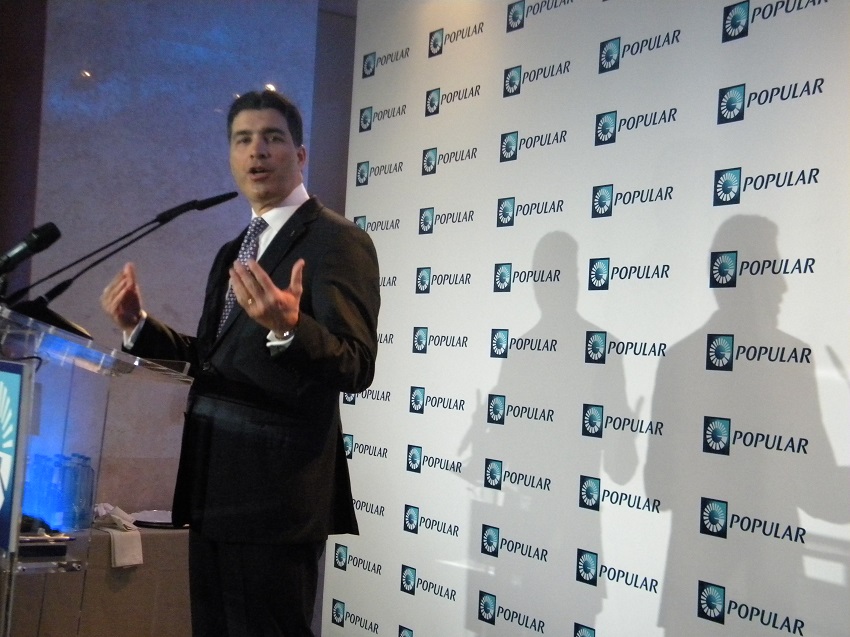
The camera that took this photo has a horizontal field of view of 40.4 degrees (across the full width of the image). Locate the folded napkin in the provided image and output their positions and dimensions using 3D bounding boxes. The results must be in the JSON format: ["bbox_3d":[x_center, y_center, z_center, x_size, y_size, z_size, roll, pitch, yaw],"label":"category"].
[{"bbox_3d":[-1.099,0.768,4.120,0.140,0.200,0.190,4,-2,-33],"label":"folded napkin"}]

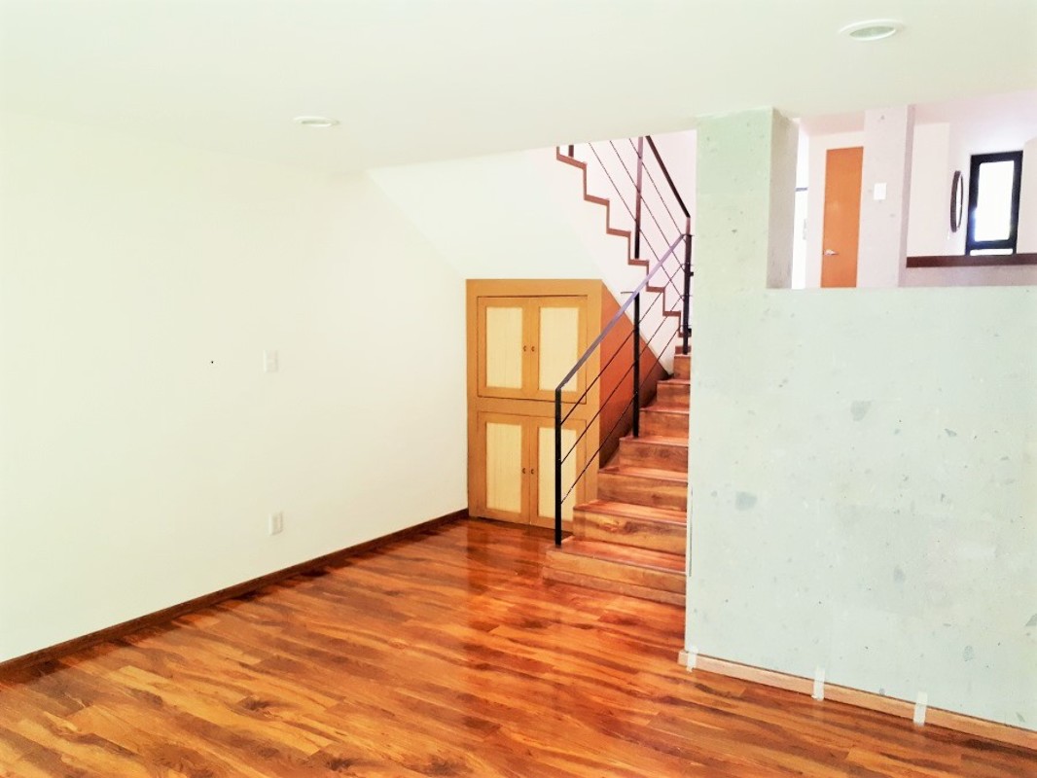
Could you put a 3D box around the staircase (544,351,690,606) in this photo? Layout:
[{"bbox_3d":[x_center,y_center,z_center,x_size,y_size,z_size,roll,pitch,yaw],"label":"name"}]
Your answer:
[{"bbox_3d":[1.189,0.450,5.284,1.070,1.225,2.172,3,5,31],"label":"staircase"}]

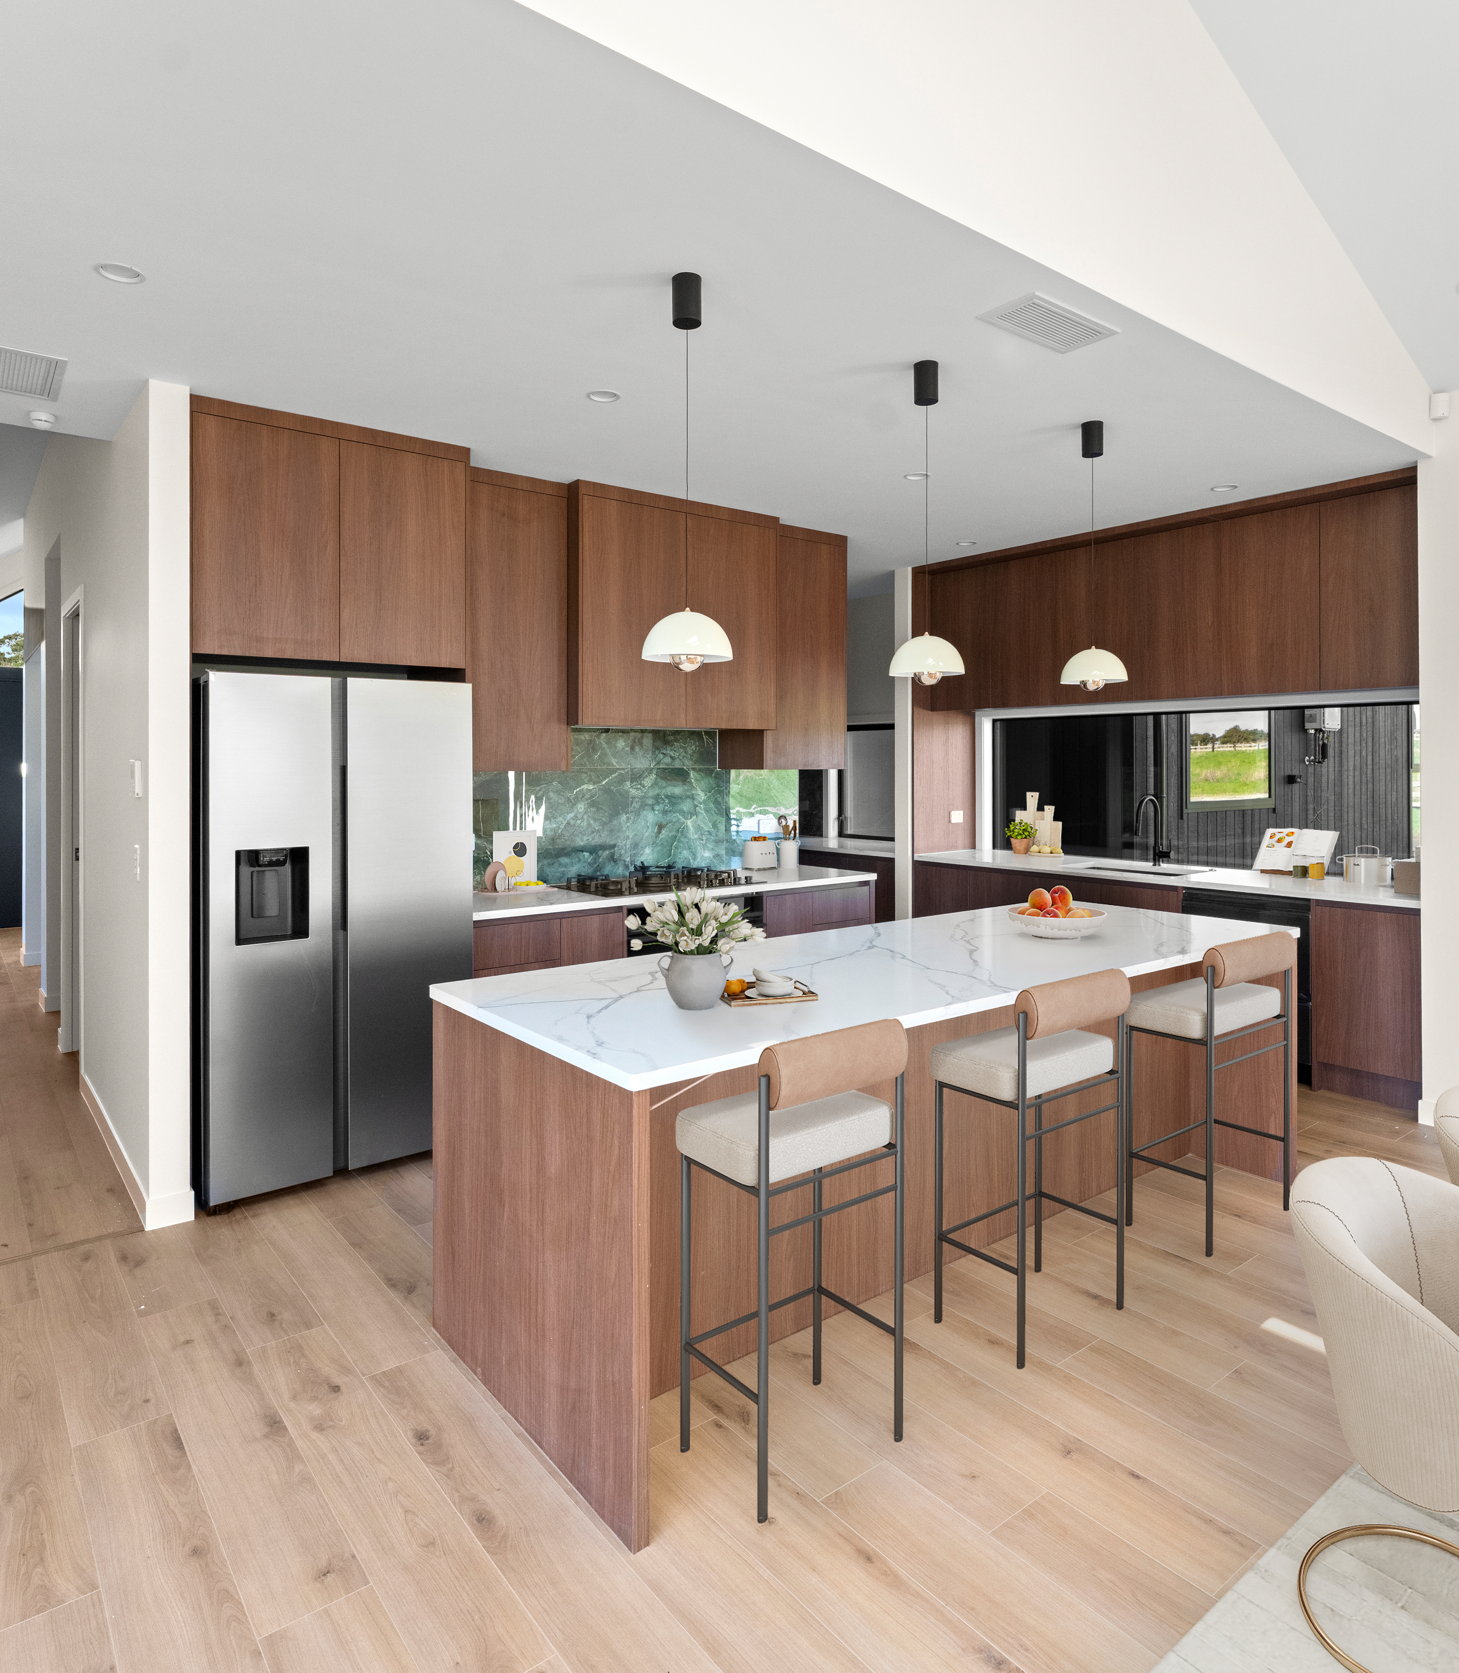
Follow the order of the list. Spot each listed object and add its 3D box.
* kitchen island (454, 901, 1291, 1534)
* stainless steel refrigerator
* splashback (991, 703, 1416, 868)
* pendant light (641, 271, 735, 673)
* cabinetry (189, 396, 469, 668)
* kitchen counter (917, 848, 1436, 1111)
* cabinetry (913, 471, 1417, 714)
[{"bbox_3d":[0.611,0.806,3.002,2.715,0.891,0.959,-2,4,-38],"label":"kitchen island"},{"bbox_3d":[-1.572,0.303,3.756,0.905,1.775,0.673,-2,4,-38],"label":"stainless steel refrigerator"},{"bbox_3d":[2.640,-0.283,5.591,0.070,0.876,2.661,-2,4,-38],"label":"splashback"},{"bbox_3d":[-0.108,-0.919,2.477,0.232,1.001,0.232,0,3,0],"label":"pendant light"},{"bbox_3d":[-1.588,-1.080,3.762,0.962,0.870,0.567,-2,4,-38],"label":"cabinetry"},{"bbox_3d":[2.305,0.662,5.414,0.610,0.900,2.780,-3,4,-38],"label":"kitchen counter"},{"bbox_3d":[2.368,-1.194,5.388,0.463,0.915,2.733,-2,4,-38],"label":"cabinetry"}]

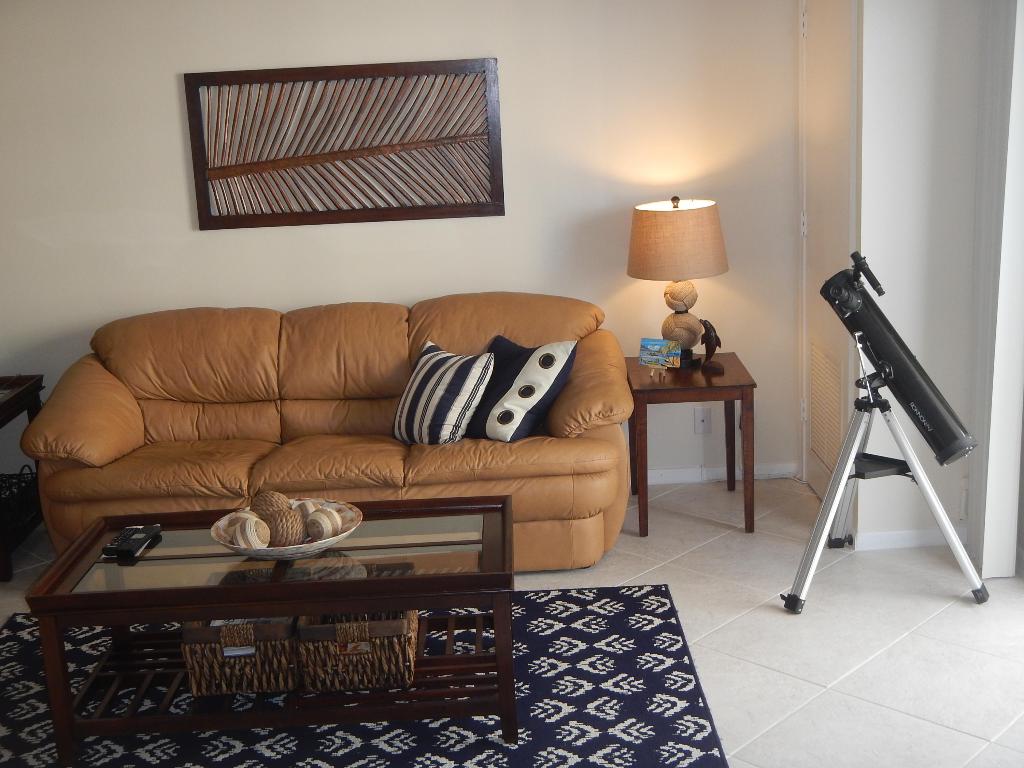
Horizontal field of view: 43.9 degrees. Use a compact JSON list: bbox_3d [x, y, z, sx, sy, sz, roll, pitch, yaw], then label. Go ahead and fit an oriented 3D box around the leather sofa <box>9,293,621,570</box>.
[{"bbox_3d":[-0.651,0.172,4.772,2.195,0.890,0.970,-3,13,1],"label":"leather sofa"}]

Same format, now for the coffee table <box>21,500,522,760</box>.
[{"bbox_3d":[-0.596,0.666,3.545,1.220,0.472,0.635,-3,13,0],"label":"coffee table"}]

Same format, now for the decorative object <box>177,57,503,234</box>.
[{"bbox_3d":[-0.655,-0.947,5.050,1.228,0.610,0.030,-3,13,1],"label":"decorative object"}]

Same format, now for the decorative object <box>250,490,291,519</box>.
[{"bbox_3d":[-0.686,0.367,3.622,0.113,0.113,0.113,-3,13,1],"label":"decorative object"}]

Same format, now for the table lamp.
[{"bbox_3d":[0.639,-0.381,4.831,0.390,0.655,0.390,-3,13,1],"label":"table lamp"}]

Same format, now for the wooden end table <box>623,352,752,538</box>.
[{"bbox_3d":[0.684,0.227,4.929,0.447,0.571,0.547,-3,13,2],"label":"wooden end table"}]

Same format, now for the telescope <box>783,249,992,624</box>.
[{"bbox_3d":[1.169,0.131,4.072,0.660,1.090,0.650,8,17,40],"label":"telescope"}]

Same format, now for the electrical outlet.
[{"bbox_3d":[0.797,0.156,5.300,0.071,0.113,0.010,-3,13,1],"label":"electrical outlet"}]

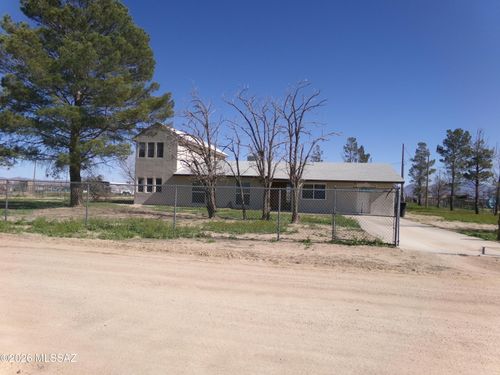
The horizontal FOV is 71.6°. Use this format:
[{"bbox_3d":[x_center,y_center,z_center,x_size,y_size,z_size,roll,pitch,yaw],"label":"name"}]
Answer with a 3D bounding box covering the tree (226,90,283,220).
[{"bbox_3d":[0.221,-1.581,17.000,2.600,6.350,2.520,1,-1,0],"label":"tree"}]

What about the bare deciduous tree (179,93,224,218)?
[{"bbox_3d":[-2.378,-1.569,17.000,2.300,6.180,2.230,1,-1,0],"label":"bare deciduous tree"}]

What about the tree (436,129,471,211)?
[{"bbox_3d":[19.957,-1.741,34.000,3.200,8.090,3.100,1,-1,0],"label":"tree"}]

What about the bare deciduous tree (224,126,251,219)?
[{"bbox_3d":[-0.617,-0.715,17.100,1.250,4.590,1.210,1,-1,0],"label":"bare deciduous tree"}]

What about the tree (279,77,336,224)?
[{"bbox_3d":[2.710,-1.670,16.200,2.500,6.660,2.420,1,-1,0],"label":"tree"}]

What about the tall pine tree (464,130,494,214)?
[{"bbox_3d":[19.528,-1.276,29.500,2.500,7.150,2.420,1,-1,0],"label":"tall pine tree"}]

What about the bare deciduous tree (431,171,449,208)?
[{"bbox_3d":[22.410,0.237,41.000,2.100,4.490,2.040,1,-1,0],"label":"bare deciduous tree"}]

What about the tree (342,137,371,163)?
[{"bbox_3d":[14.130,-2.222,46.000,3.800,9.090,3.690,1,-1,0],"label":"tree"}]

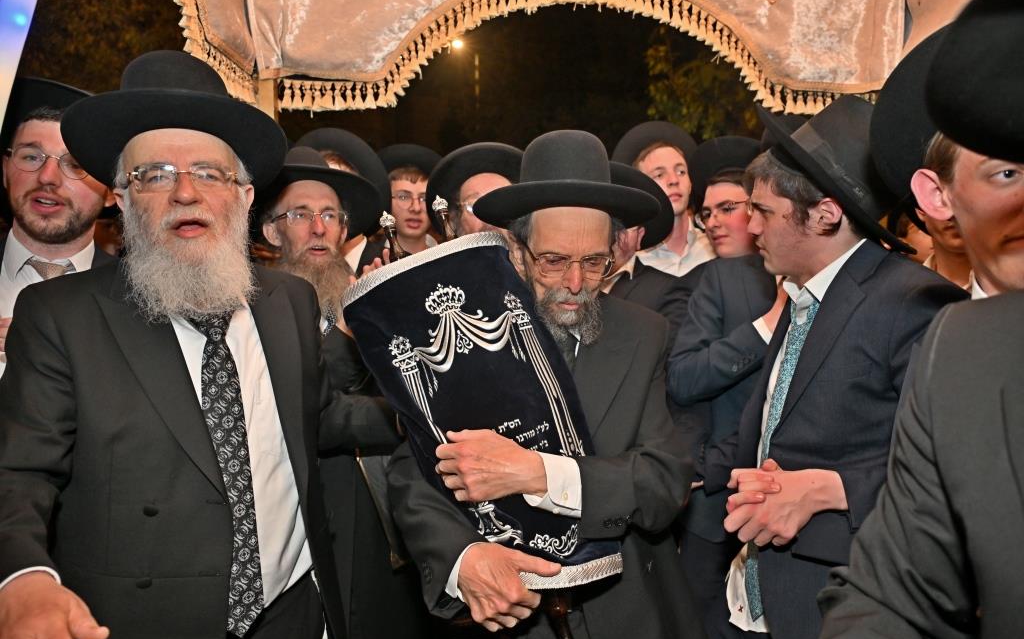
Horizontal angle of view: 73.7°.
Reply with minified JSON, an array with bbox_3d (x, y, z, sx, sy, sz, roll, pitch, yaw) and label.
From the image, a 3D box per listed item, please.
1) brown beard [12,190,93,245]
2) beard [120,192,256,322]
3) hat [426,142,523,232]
[{"bbox_3d":[-0.806,-0.179,1.200,0.130,0.095,0.100,-2,5,-24],"label":"brown beard"},{"bbox_3d":[-0.457,-0.088,0.965,0.175,0.175,0.130,-2,2,-26],"label":"beard"},{"bbox_3d":[-0.067,-0.350,1.845,0.325,0.355,0.130,0,46,-6],"label":"hat"}]

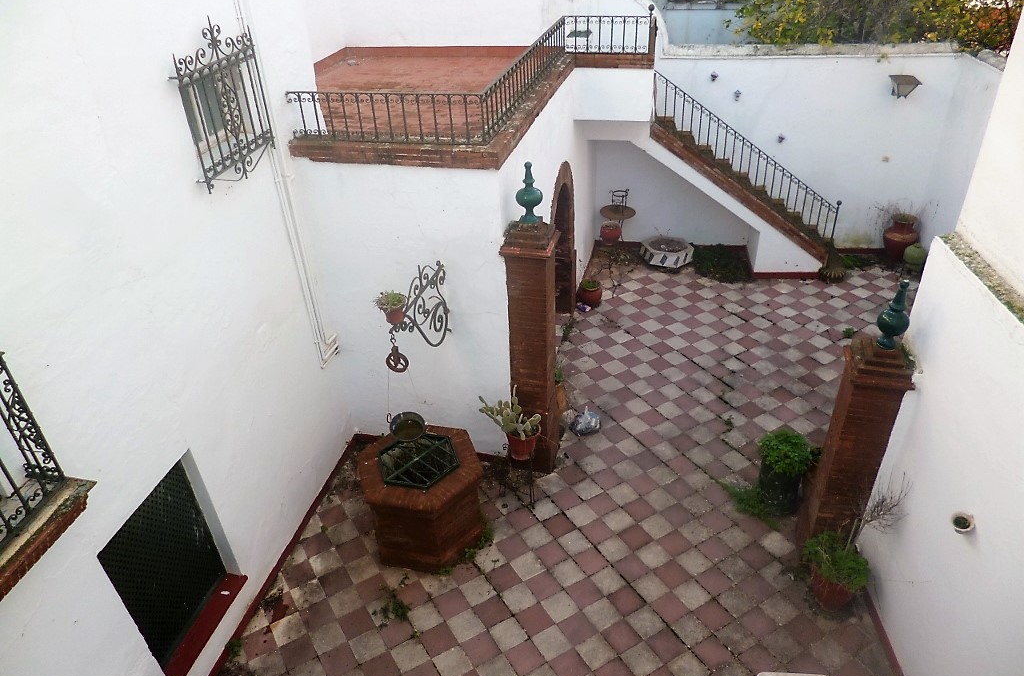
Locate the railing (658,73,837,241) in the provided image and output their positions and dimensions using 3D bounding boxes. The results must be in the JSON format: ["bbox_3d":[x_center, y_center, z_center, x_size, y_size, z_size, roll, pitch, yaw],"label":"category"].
[{"bbox_3d":[3.647,-2.657,11.111,3.210,3.210,1.251,3,33,8],"label":"railing"}]

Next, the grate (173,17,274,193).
[{"bbox_3d":[-2.282,-1.847,5.577,0.163,1.238,1.115,4,33,10],"label":"grate"}]

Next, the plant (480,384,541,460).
[{"bbox_3d":[0.000,0.832,7.065,0.612,0.775,0.449,3,33,10],"label":"plant"}]

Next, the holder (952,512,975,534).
[{"bbox_3d":[2.753,1.140,4.348,0.138,0.110,0.133,1,33,5],"label":"holder"}]

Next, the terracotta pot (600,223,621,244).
[{"bbox_3d":[1.562,-1.632,11.227,0.310,0.290,0.310,5,33,12],"label":"terracotta pot"}]

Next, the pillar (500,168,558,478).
[{"bbox_3d":[0.211,-0.092,6.646,0.445,3.178,0.438,7,34,14],"label":"pillar"}]

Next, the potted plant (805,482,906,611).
[{"bbox_3d":[2.647,1.646,5.591,0.562,1.225,0.438,7,34,14],"label":"potted plant"}]

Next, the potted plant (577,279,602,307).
[{"bbox_3d":[1.189,-0.689,10.873,0.386,0.359,0.386,6,34,13],"label":"potted plant"}]

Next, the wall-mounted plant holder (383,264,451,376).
[{"bbox_3d":[-0.755,-0.136,5.966,0.175,0.950,1.200,7,34,14],"label":"wall-mounted plant holder"}]

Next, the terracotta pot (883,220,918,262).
[{"bbox_3d":[6.341,-1.611,11.606,0.506,0.696,0.506,16,37,26],"label":"terracotta pot"}]

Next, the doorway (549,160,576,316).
[{"bbox_3d":[0.568,-1.053,9.453,0.326,2.557,1.686,6,34,13],"label":"doorway"}]

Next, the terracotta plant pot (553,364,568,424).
[{"bbox_3d":[0.534,0.616,7.887,0.212,0.625,0.212,-2,33,1],"label":"terracotta plant pot"}]

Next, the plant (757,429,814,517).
[{"bbox_3d":[2.545,1.273,6.620,0.463,0.750,0.463,7,34,14],"label":"plant"}]

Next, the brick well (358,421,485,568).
[{"bbox_3d":[-0.873,1.568,7.059,1.240,0.854,1.074,2,33,8],"label":"brick well"}]

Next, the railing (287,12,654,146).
[{"bbox_3d":[-0.143,-3.055,8.014,2.965,0.462,4.107,6,34,14],"label":"railing"}]

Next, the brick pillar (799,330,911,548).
[{"bbox_3d":[2.950,1.056,6.191,0.449,2.339,0.449,4,33,11],"label":"brick pillar"}]

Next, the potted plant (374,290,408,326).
[{"bbox_3d":[-0.897,-0.191,5.357,0.237,0.212,0.237,7,34,14],"label":"potted plant"}]

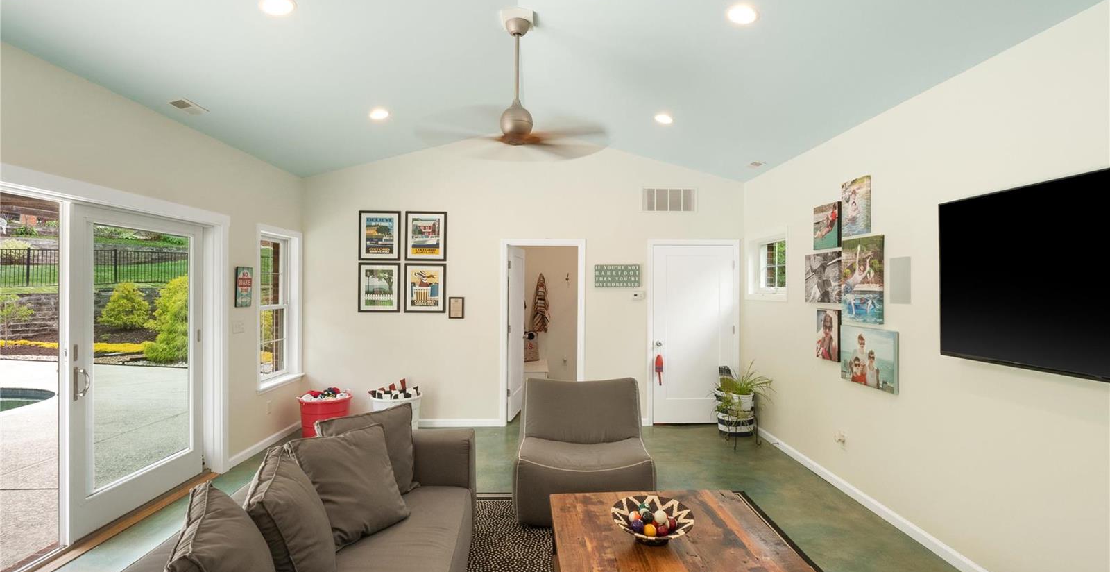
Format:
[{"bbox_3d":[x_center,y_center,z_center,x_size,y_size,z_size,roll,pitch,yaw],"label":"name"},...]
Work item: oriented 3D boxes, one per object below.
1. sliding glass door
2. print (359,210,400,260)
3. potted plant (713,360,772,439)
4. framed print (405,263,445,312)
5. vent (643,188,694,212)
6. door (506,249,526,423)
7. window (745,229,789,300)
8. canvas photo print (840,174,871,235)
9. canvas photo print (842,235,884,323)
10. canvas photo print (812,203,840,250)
[{"bbox_3d":[-2.916,0.524,3.495,0.055,2.030,1.180,0,0,-2],"label":"sliding glass door"},{"bbox_3d":[-1.934,-0.553,5.469,0.457,0.543,0.025,0,0,-2],"label":"print"},{"bbox_3d":[1.868,1.194,5.165,0.570,0.800,0.540,0,0,-2],"label":"potted plant"},{"bbox_3d":[-1.439,0.027,5.488,0.457,0.538,0.025,0,0,-2],"label":"framed print"},{"bbox_3d":[1.313,-0.981,5.649,0.640,0.295,0.025,0,0,-2],"label":"vent"},{"bbox_3d":[-0.468,0.562,6.107,0.040,2.030,0.810,0,0,8],"label":"door"},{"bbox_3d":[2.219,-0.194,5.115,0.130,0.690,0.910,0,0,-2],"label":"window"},{"bbox_3d":[2.213,-0.577,3.631,0.034,0.405,0.295,0,0,-2],"label":"canvas photo print"},{"bbox_3d":[2.216,-0.042,3.542,0.040,0.610,0.460,0,0,-2],"label":"canvas photo print"},{"bbox_3d":[2.203,-0.482,3.973,0.040,0.355,0.355,0,0,-2],"label":"canvas photo print"}]

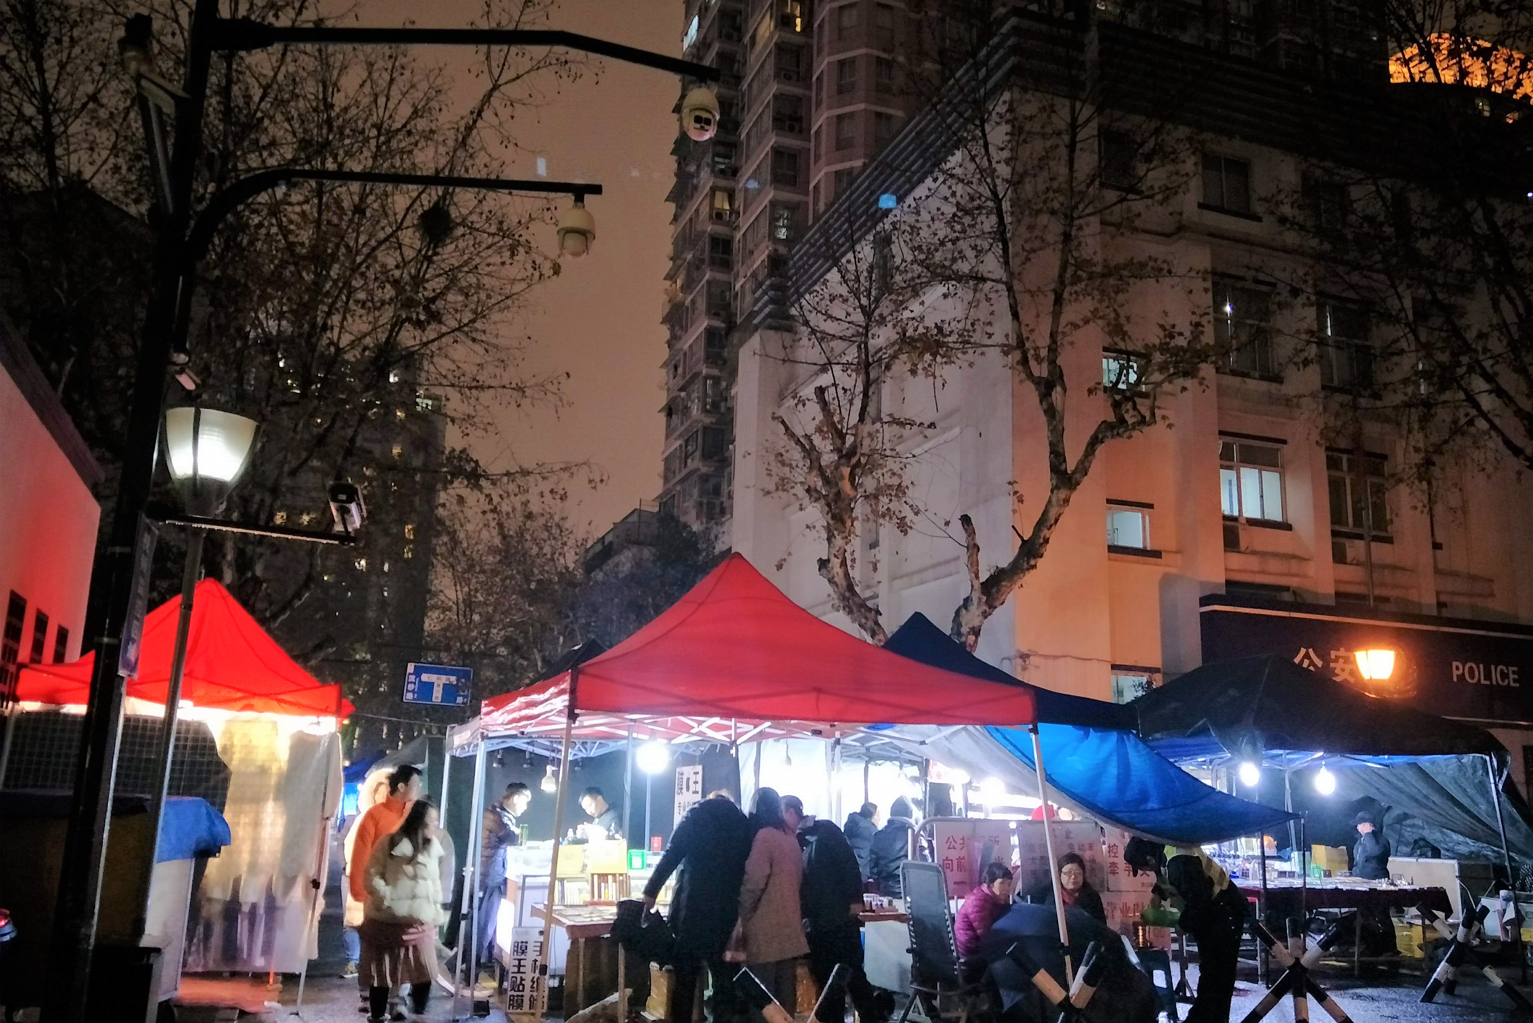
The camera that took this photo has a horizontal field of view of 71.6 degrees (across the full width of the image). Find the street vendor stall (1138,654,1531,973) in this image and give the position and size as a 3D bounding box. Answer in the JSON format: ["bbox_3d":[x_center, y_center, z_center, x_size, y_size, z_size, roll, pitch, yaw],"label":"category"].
[{"bbox_3d":[5.610,3.037,11.220,3.300,3.100,3.100,0,-13,2],"label":"street vendor stall"}]

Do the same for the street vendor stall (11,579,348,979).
[{"bbox_3d":[-4.400,2.020,8.100,2.100,3.000,2.200,7,-14,-19],"label":"street vendor stall"}]

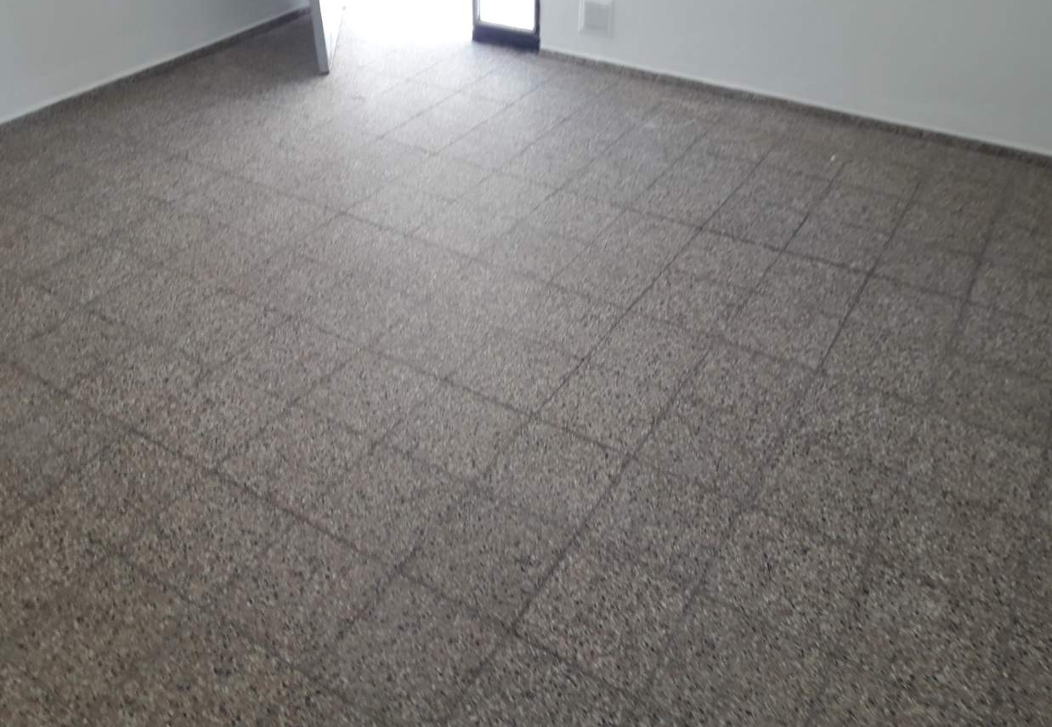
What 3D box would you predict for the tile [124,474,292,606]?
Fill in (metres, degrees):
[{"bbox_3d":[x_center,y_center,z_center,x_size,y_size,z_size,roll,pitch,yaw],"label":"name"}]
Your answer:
[{"bbox_3d":[-0.747,0.409,2.016,0.298,0.020,0.298,21,43,24],"label":"tile"}]

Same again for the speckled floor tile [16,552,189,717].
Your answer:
[{"bbox_3d":[-0.902,0.569,1.815,0.298,0.020,0.298,21,43,24],"label":"speckled floor tile"}]

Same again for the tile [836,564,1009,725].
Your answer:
[{"bbox_3d":[0.842,0.579,1.813,0.295,0.020,0.295,21,43,24],"label":"tile"}]

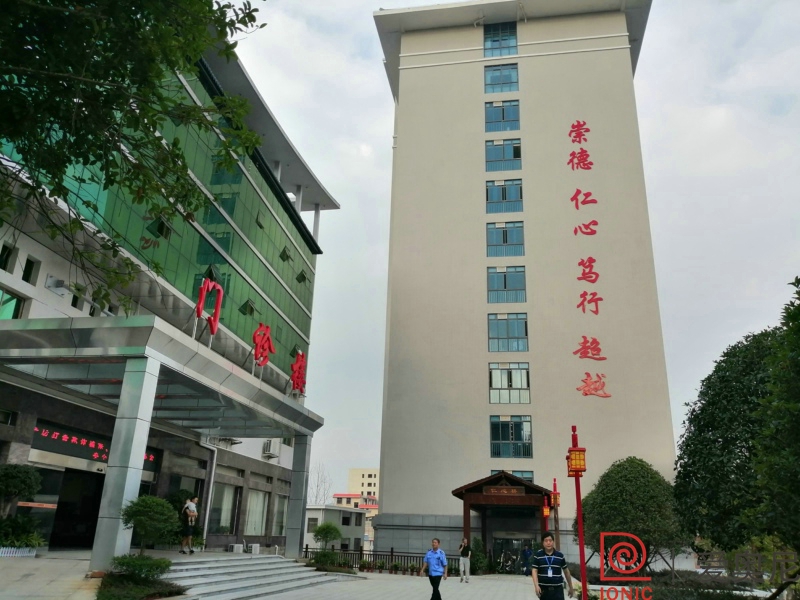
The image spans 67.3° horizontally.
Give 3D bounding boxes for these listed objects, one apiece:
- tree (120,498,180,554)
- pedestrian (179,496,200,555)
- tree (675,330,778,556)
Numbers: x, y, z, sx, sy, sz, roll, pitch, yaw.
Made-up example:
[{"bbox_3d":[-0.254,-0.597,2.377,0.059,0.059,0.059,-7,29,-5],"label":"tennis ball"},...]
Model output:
[{"bbox_3d":[-3.828,3.452,9.229,0.924,0.837,0.924,10,-22,-20],"label":"tree"},{"bbox_3d":[-6.296,6.772,18.082,0.480,1.630,0.450,-10,-24,28],"label":"pedestrian"},{"bbox_3d":[8.950,3.831,15.300,3.600,6.400,3.600,-1,-21,9],"label":"tree"}]

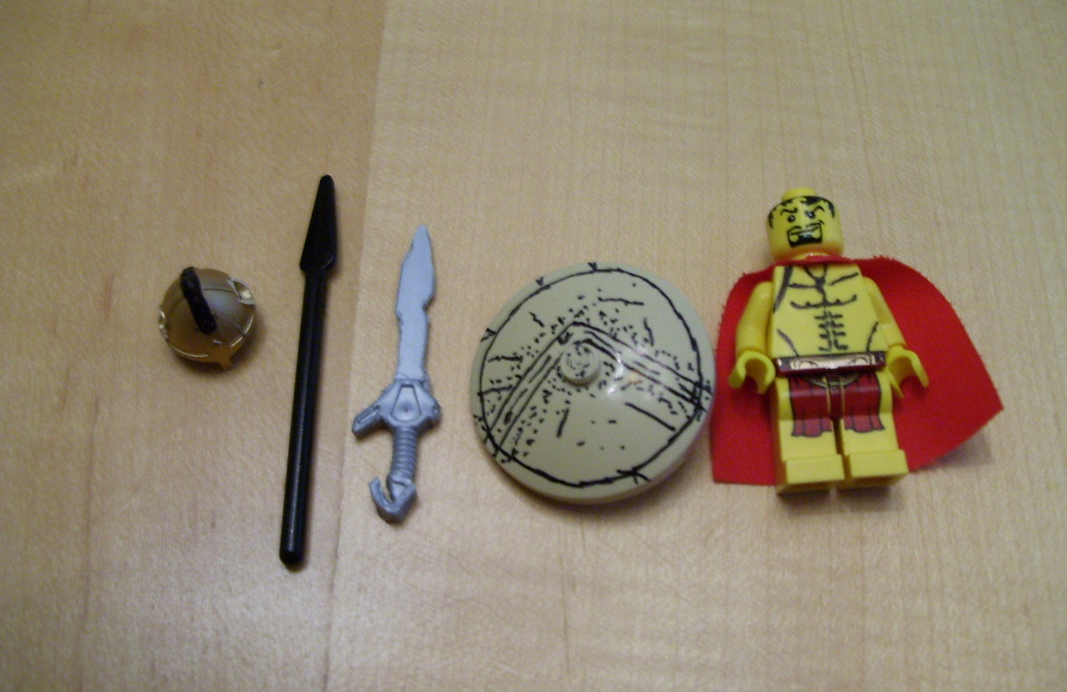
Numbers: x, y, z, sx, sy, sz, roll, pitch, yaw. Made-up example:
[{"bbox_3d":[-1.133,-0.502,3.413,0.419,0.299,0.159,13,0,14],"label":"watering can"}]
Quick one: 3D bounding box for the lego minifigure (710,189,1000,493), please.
[{"bbox_3d":[0.042,-0.002,0.148,0.038,0.010,0.041,-5,73,3],"label":"lego minifigure"}]

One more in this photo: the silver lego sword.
[{"bbox_3d":[-0.019,0.003,0.155,0.012,0.004,0.043,2,73,5],"label":"silver lego sword"}]

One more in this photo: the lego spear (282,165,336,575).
[{"bbox_3d":[-0.031,0.002,0.156,0.005,0.003,0.057,0,73,5],"label":"lego spear"}]

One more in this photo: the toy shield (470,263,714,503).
[{"bbox_3d":[0.007,0.003,0.145,0.033,0.008,0.033,-9,70,8],"label":"toy shield"}]

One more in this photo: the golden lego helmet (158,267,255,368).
[{"bbox_3d":[-0.046,-0.005,0.155,0.013,0.012,0.014,-17,72,-1],"label":"golden lego helmet"}]

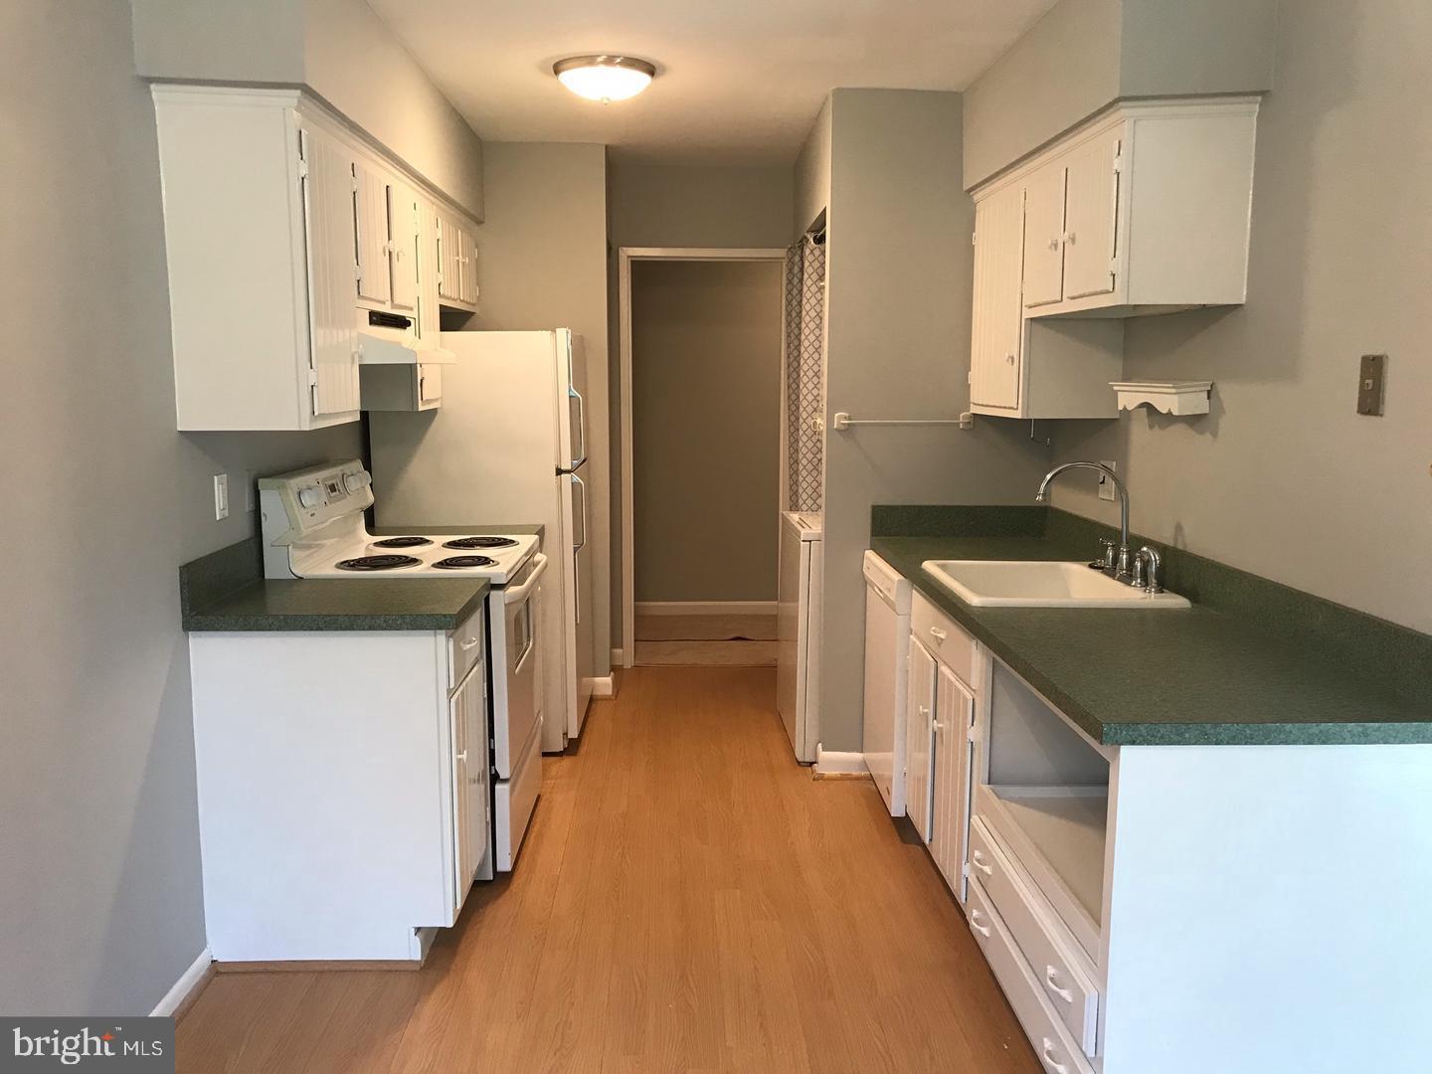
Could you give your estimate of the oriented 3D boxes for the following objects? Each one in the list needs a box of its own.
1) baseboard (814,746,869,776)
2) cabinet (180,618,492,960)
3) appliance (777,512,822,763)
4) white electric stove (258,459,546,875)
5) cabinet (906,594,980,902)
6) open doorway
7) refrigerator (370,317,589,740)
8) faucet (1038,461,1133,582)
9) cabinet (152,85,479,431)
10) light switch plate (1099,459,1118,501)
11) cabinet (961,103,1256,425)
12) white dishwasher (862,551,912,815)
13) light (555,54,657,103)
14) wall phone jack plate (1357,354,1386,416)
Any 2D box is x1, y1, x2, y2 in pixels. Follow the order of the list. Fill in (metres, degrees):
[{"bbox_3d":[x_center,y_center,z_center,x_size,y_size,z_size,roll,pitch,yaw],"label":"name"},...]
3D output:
[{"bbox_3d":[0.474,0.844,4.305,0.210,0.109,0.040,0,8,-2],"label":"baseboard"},{"bbox_3d":[-0.966,0.618,3.120,0.628,0.874,0.505,0,8,-2],"label":"cabinet"},{"bbox_3d":[0.621,0.363,4.760,0.650,0.940,0.695,0,8,-2],"label":"appliance"},{"bbox_3d":[-0.953,0.371,3.766,0.718,1.195,0.760,0,8,-2],"label":"white electric stove"},{"bbox_3d":[0.915,0.605,3.231,0.622,0.837,0.750,0,8,-2],"label":"cabinet"},{"bbox_3d":[-0.062,-0.378,5.842,0.831,2.091,0.120,0,8,-2],"label":"open doorway"},{"bbox_3d":[-0.919,-0.007,4.783,0.790,1.645,0.740,0,8,-2],"label":"refrigerator"},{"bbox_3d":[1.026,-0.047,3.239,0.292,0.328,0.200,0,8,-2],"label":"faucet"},{"bbox_3d":[-1.142,-0.802,3.876,0.323,0.767,2.495,0,8,-2],"label":"cabinet"},{"bbox_3d":[1.212,-0.177,3.591,0.012,0.118,0.118,0,8,-2],"label":"light switch plate"},{"bbox_3d":[1.066,-0.724,3.400,0.317,0.763,1.375,0,8,-2],"label":"cabinet"},{"bbox_3d":[0.851,0.505,3.906,0.615,0.847,0.600,0,8,-2],"label":"white dishwasher"},{"bbox_3d":[-0.352,-1.444,3.714,0.330,0.115,0.330,0,8,-2],"label":"light"},{"bbox_3d":[1.277,-0.296,2.264,0.009,0.114,0.075,0,8,-2],"label":"wall phone jack plate"}]

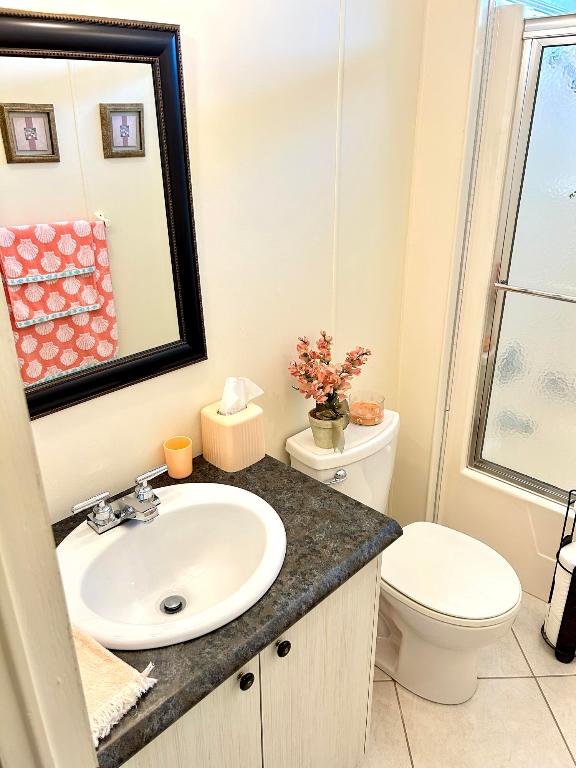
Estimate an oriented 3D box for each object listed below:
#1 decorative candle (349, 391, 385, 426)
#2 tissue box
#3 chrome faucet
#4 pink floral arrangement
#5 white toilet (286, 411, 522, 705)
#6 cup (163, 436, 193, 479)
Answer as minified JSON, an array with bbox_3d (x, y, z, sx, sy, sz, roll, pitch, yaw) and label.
[{"bbox_3d":[0.260,0.080,1.893,0.110,0.073,0.110,0,22,0],"label":"decorative candle"},{"bbox_3d":[-0.143,0.130,1.504,0.122,0.135,0.123,19,30,39],"label":"tissue box"},{"bbox_3d":[-0.329,0.262,1.242,0.150,0.070,0.235,19,30,39],"label":"chrome faucet"},{"bbox_3d":[0.119,-0.026,1.672,0.205,0.270,0.230,19,30,39],"label":"pink floral arrangement"},{"bbox_3d":[0.375,0.550,1.809,0.697,0.737,0.411,19,30,39],"label":"white toilet"},{"bbox_3d":[-0.270,0.186,1.432,0.070,0.089,0.070,0,22,0],"label":"cup"}]

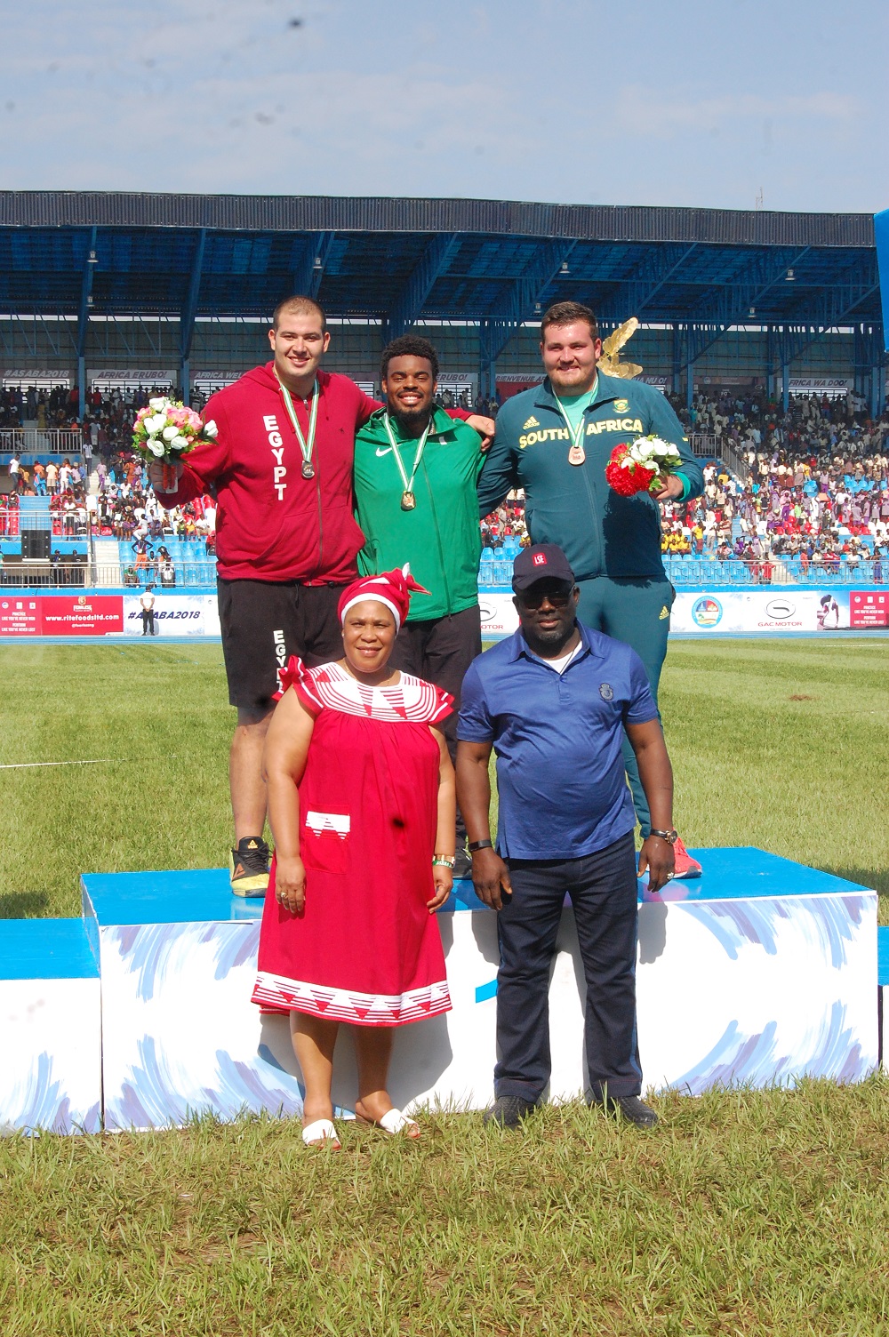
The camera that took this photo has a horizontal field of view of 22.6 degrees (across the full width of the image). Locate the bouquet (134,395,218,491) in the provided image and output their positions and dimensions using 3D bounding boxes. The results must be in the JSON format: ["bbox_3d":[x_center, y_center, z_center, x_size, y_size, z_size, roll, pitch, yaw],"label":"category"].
[{"bbox_3d":[-0.853,-0.710,7.020,0.270,0.300,0.250,-1,2,-5],"label":"bouquet"}]

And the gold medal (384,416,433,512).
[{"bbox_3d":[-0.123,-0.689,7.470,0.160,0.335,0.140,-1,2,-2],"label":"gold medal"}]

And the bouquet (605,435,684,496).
[{"bbox_3d":[0.644,-0.656,7.190,0.250,0.200,0.220,0,2,10],"label":"bouquet"}]

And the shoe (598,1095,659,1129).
[{"bbox_3d":[0.551,1.288,6.670,0.110,0.110,0.295,-1,2,-20],"label":"shoe"}]

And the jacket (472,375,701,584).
[{"bbox_3d":[0.477,-0.647,7.470,0.800,0.710,0.440,0,2,5],"label":"jacket"}]

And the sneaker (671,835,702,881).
[{"bbox_3d":[0.772,0.630,7.623,0.115,0.150,0.315,-2,3,-30],"label":"sneaker"}]

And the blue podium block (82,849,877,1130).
[{"bbox_3d":[0.061,1.015,7.403,2.440,0.610,1.190,-1,3,-12],"label":"blue podium block"}]

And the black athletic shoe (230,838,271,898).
[{"bbox_3d":[-0.634,0.642,7.298,0.125,0.165,0.320,-1,2,-7],"label":"black athletic shoe"}]

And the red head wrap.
[{"bbox_3d":[-0.183,-0.210,6.620,0.260,0.200,0.250,-1,2,-3],"label":"red head wrap"}]

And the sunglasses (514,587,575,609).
[{"bbox_3d":[0.299,-0.211,6.650,0.150,0.052,0.150,-5,3,1],"label":"sunglasses"}]

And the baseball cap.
[{"bbox_3d":[0.300,-0.306,6.730,0.185,0.140,0.260,-4,2,6],"label":"baseball cap"}]

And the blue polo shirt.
[{"bbox_3d":[0.340,0.217,6.700,0.585,0.695,0.340,-1,2,-5],"label":"blue polo shirt"}]

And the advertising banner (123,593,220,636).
[{"bbox_3d":[-8.474,-1.640,69.200,2.900,1.220,0.050,-1,2,-8],"label":"advertising banner"}]

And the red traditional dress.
[{"bbox_3d":[-0.272,0.505,6.590,0.580,1.050,0.390,-1,2,-14],"label":"red traditional dress"}]

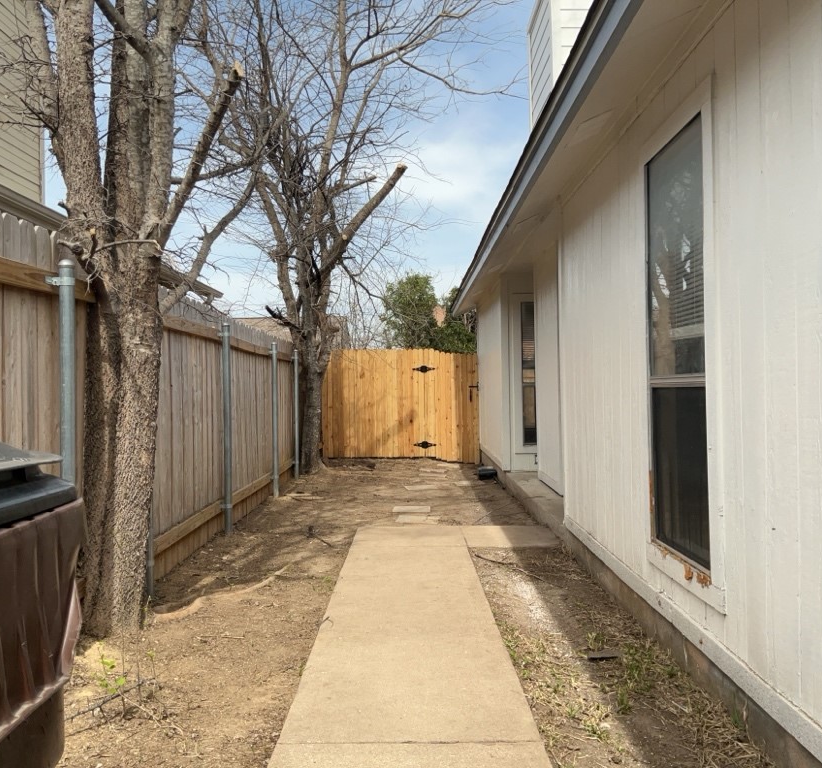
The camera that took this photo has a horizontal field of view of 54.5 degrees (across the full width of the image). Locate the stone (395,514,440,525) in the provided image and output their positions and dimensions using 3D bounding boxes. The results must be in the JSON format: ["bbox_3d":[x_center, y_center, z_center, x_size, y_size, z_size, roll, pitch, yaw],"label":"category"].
[{"bbox_3d":[0.062,1.200,7.030,0.350,0.040,0.350,-1,0,7],"label":"stone"}]

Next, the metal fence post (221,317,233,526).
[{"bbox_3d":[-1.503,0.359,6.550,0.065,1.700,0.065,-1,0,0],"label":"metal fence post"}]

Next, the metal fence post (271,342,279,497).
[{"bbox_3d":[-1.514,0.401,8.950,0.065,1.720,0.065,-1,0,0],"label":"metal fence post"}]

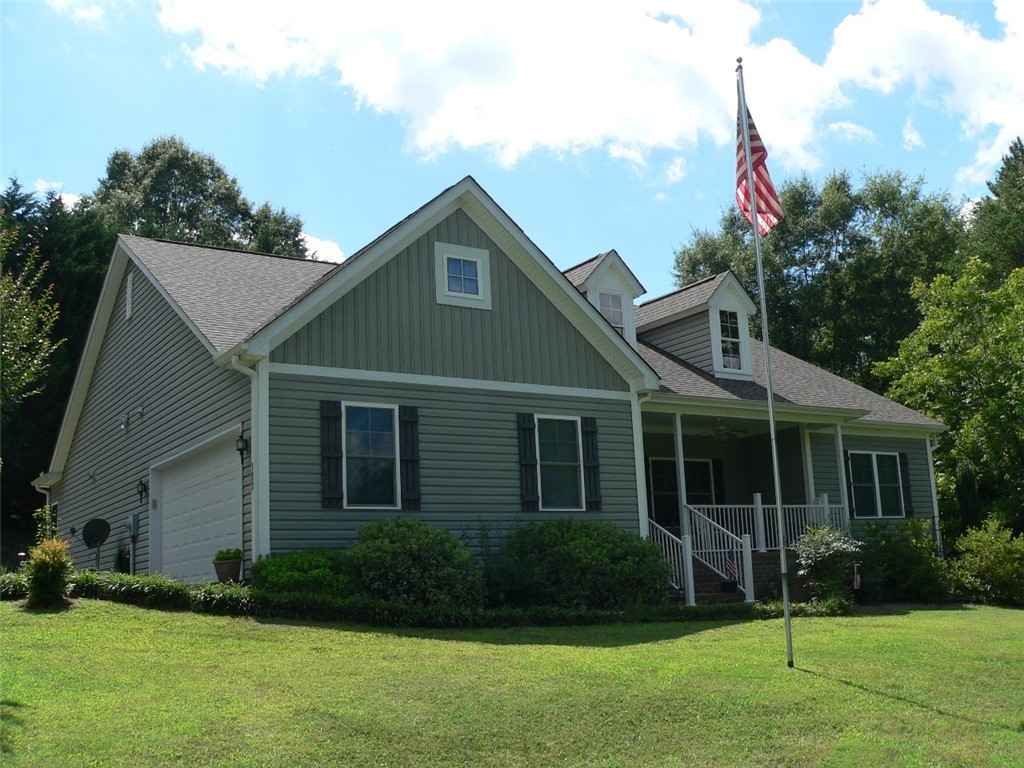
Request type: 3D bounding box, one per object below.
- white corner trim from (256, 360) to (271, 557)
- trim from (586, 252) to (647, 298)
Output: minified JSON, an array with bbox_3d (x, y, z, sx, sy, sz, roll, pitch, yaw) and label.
[{"bbox_3d":[-3.329,1.071,14.237,0.160,2.900,0.130,5,-13,-32],"label":"white corner trim"},{"bbox_3d":[2.306,-2.496,23.917,1.790,1.080,0.120,5,-13,-32],"label":"trim"}]

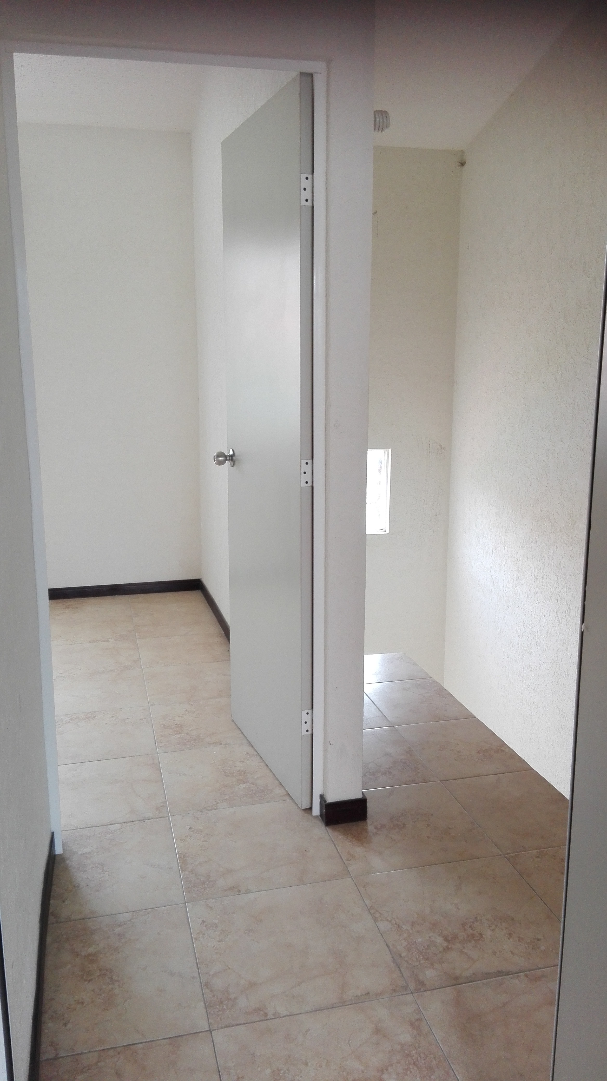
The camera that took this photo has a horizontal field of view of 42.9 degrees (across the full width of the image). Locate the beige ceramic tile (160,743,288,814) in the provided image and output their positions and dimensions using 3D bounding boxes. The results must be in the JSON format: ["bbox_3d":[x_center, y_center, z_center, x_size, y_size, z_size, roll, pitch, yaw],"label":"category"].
[{"bbox_3d":[-0.253,0.822,2.703,0.465,0.010,0.425,-2,13,-15],"label":"beige ceramic tile"}]

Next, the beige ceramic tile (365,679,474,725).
[{"bbox_3d":[0.474,0.686,3.271,0.347,0.010,0.446,-3,11,-14],"label":"beige ceramic tile"}]

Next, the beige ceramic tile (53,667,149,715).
[{"bbox_3d":[-0.924,0.665,3.382,0.465,0.010,0.425,-2,13,-15],"label":"beige ceramic tile"}]

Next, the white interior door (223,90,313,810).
[{"bbox_3d":[-0.125,-0.263,2.555,0.037,2.117,0.728,-4,11,-22],"label":"white interior door"}]

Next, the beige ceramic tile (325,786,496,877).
[{"bbox_3d":[0.295,0.861,2.332,0.444,0.010,0.436,-3,11,-14],"label":"beige ceramic tile"}]

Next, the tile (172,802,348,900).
[{"bbox_3d":[-0.139,0.880,2.227,0.442,0.010,0.435,-3,11,-14],"label":"tile"}]

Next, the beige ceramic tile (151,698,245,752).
[{"bbox_3d":[-0.363,0.723,3.062,0.447,0.010,0.444,-3,11,-14],"label":"beige ceramic tile"}]

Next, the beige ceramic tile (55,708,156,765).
[{"bbox_3d":[-0.813,0.753,2.982,0.465,0.010,0.425,-2,13,-15],"label":"beige ceramic tile"}]

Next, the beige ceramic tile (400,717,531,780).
[{"bbox_3d":[0.590,0.787,2.929,0.352,0.010,0.425,-2,13,-15],"label":"beige ceramic tile"}]

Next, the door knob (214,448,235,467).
[{"bbox_3d":[-0.287,-0.300,2.810,0.065,0.070,0.070,-4,11,-22],"label":"door knob"}]

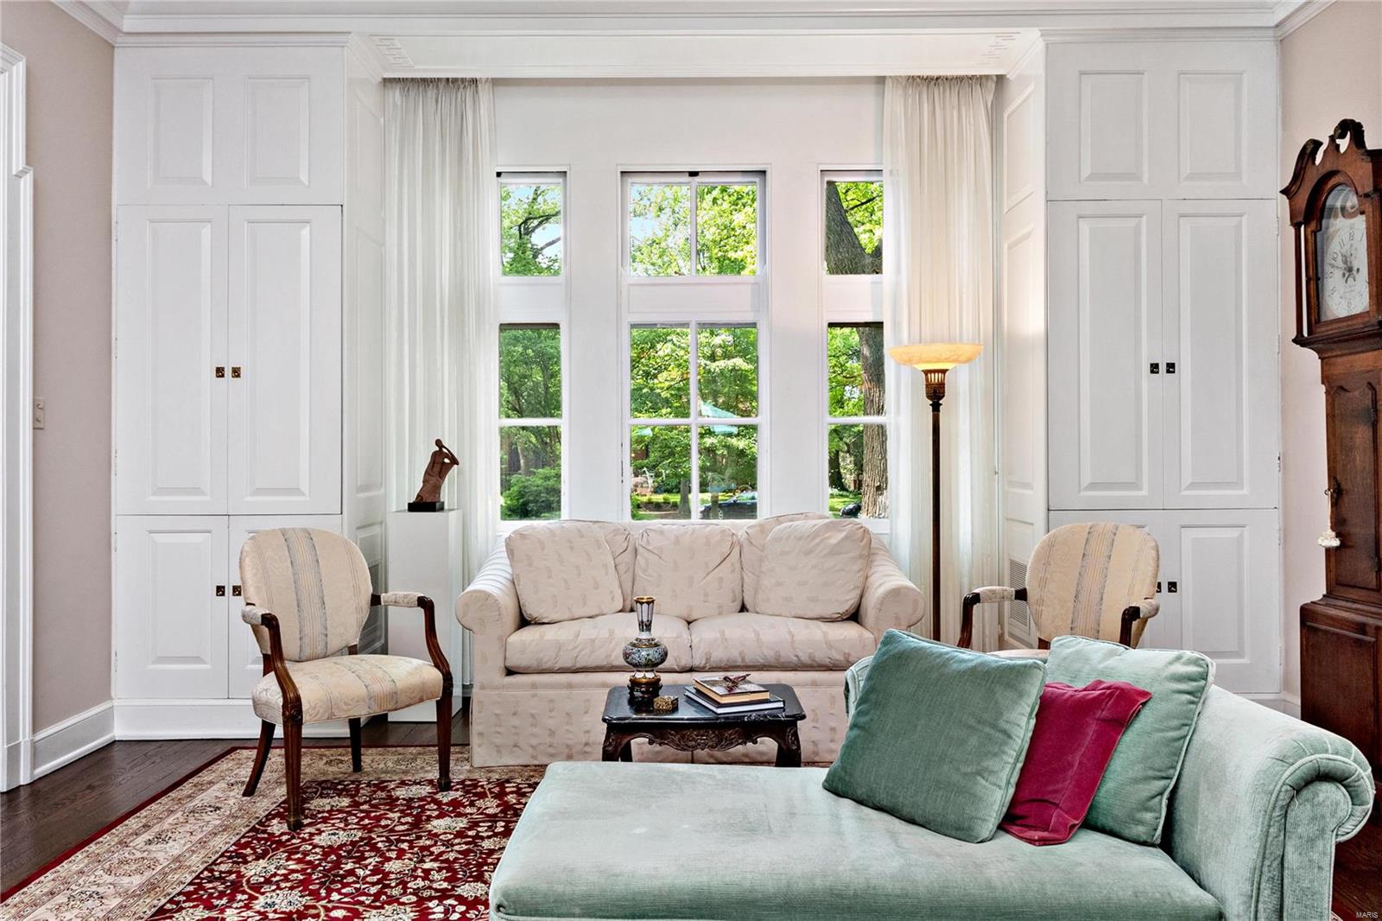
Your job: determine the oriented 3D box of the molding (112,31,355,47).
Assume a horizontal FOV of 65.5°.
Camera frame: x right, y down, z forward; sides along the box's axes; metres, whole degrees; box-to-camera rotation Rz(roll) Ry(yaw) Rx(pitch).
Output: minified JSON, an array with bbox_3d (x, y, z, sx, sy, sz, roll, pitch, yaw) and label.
[{"bbox_3d":[-1.907,-1.763,4.500,1.000,0.061,0.056,0,0,0],"label":"molding"}]

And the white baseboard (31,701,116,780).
[{"bbox_3d":[-2.426,1.097,4.242,0.025,0.182,0.555,0,0,0],"label":"white baseboard"}]

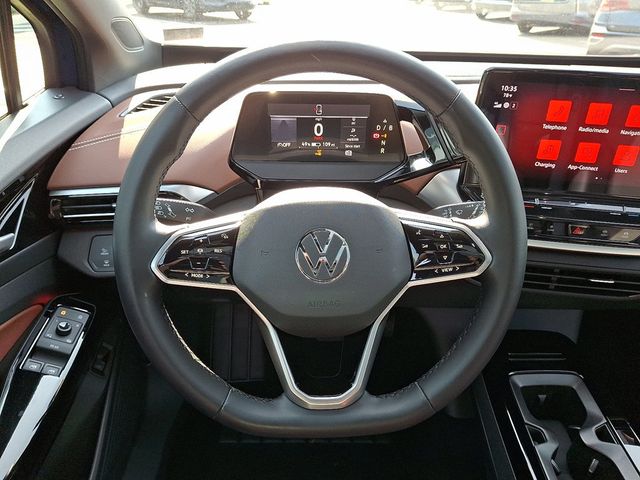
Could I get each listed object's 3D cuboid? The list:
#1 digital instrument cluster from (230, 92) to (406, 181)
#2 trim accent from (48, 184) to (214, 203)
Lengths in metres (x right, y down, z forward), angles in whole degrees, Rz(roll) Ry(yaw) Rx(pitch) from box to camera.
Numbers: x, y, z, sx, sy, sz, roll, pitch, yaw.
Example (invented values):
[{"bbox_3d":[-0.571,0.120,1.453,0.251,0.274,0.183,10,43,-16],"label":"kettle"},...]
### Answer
[{"bbox_3d":[-0.002,-0.121,0.560,0.201,0.099,0.055,1,7,3],"label":"digital instrument cluster"},{"bbox_3d":[-0.239,-0.061,0.600,0.204,0.018,0.025,-3,29,-5],"label":"trim accent"}]

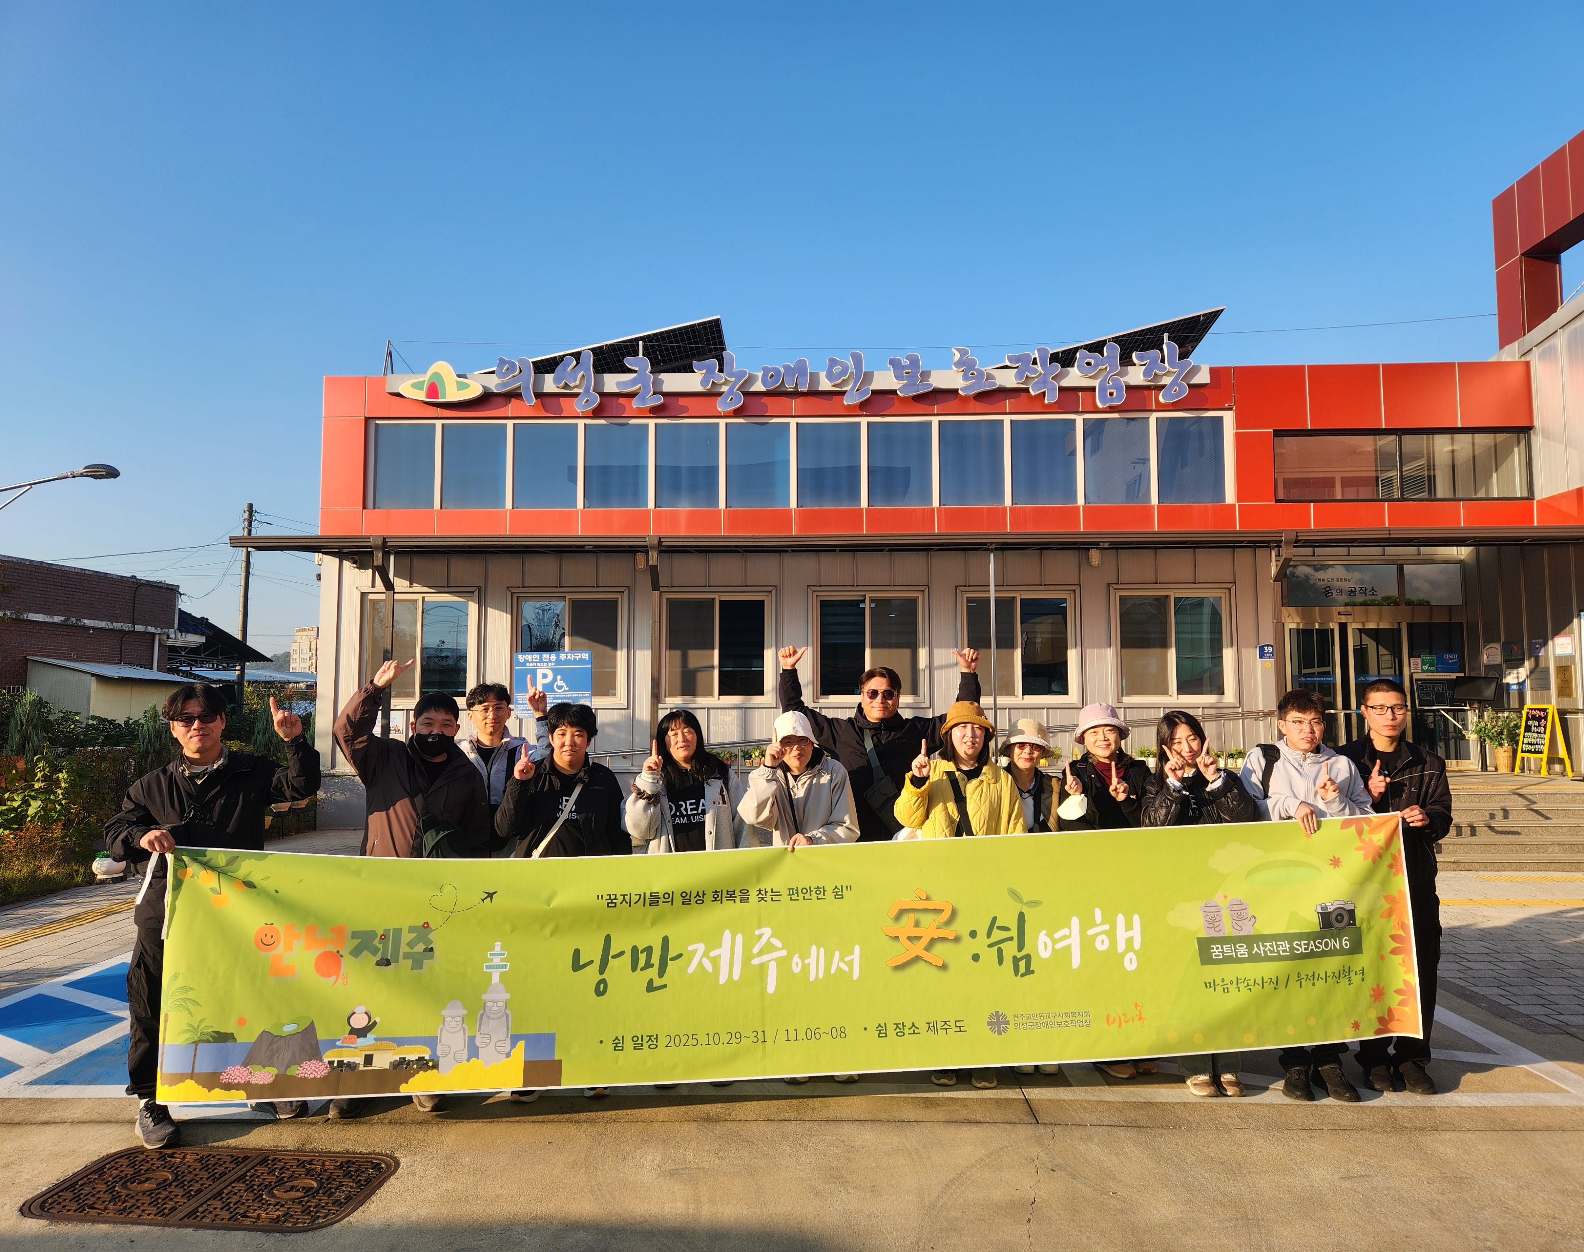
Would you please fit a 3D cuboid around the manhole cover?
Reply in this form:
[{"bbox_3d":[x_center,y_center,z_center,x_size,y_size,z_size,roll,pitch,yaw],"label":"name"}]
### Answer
[{"bbox_3d":[-1.952,1.908,3.737,1.074,0.040,0.560,-1,-4,6],"label":"manhole cover"}]

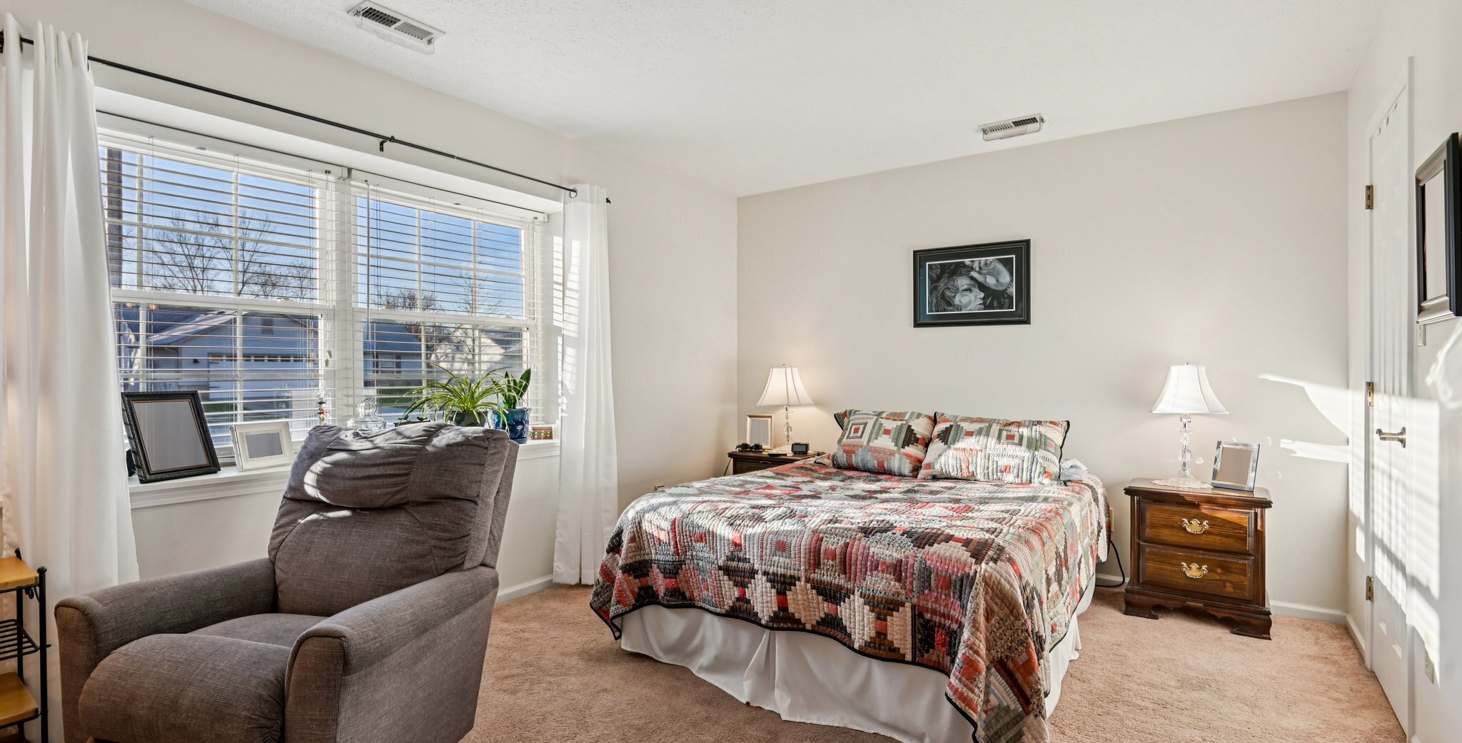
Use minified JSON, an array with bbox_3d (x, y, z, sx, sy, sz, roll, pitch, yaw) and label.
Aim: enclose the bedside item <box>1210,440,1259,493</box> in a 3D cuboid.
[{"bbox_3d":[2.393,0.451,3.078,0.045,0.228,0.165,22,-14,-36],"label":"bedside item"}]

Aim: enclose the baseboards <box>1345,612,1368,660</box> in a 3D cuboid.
[{"bbox_3d":[2.674,1.126,2.788,0.016,0.068,0.460,0,0,37],"label":"baseboards"}]

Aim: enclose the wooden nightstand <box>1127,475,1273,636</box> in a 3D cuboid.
[{"bbox_3d":[2.217,0.853,3.099,0.560,0.605,0.390,0,0,35],"label":"wooden nightstand"}]

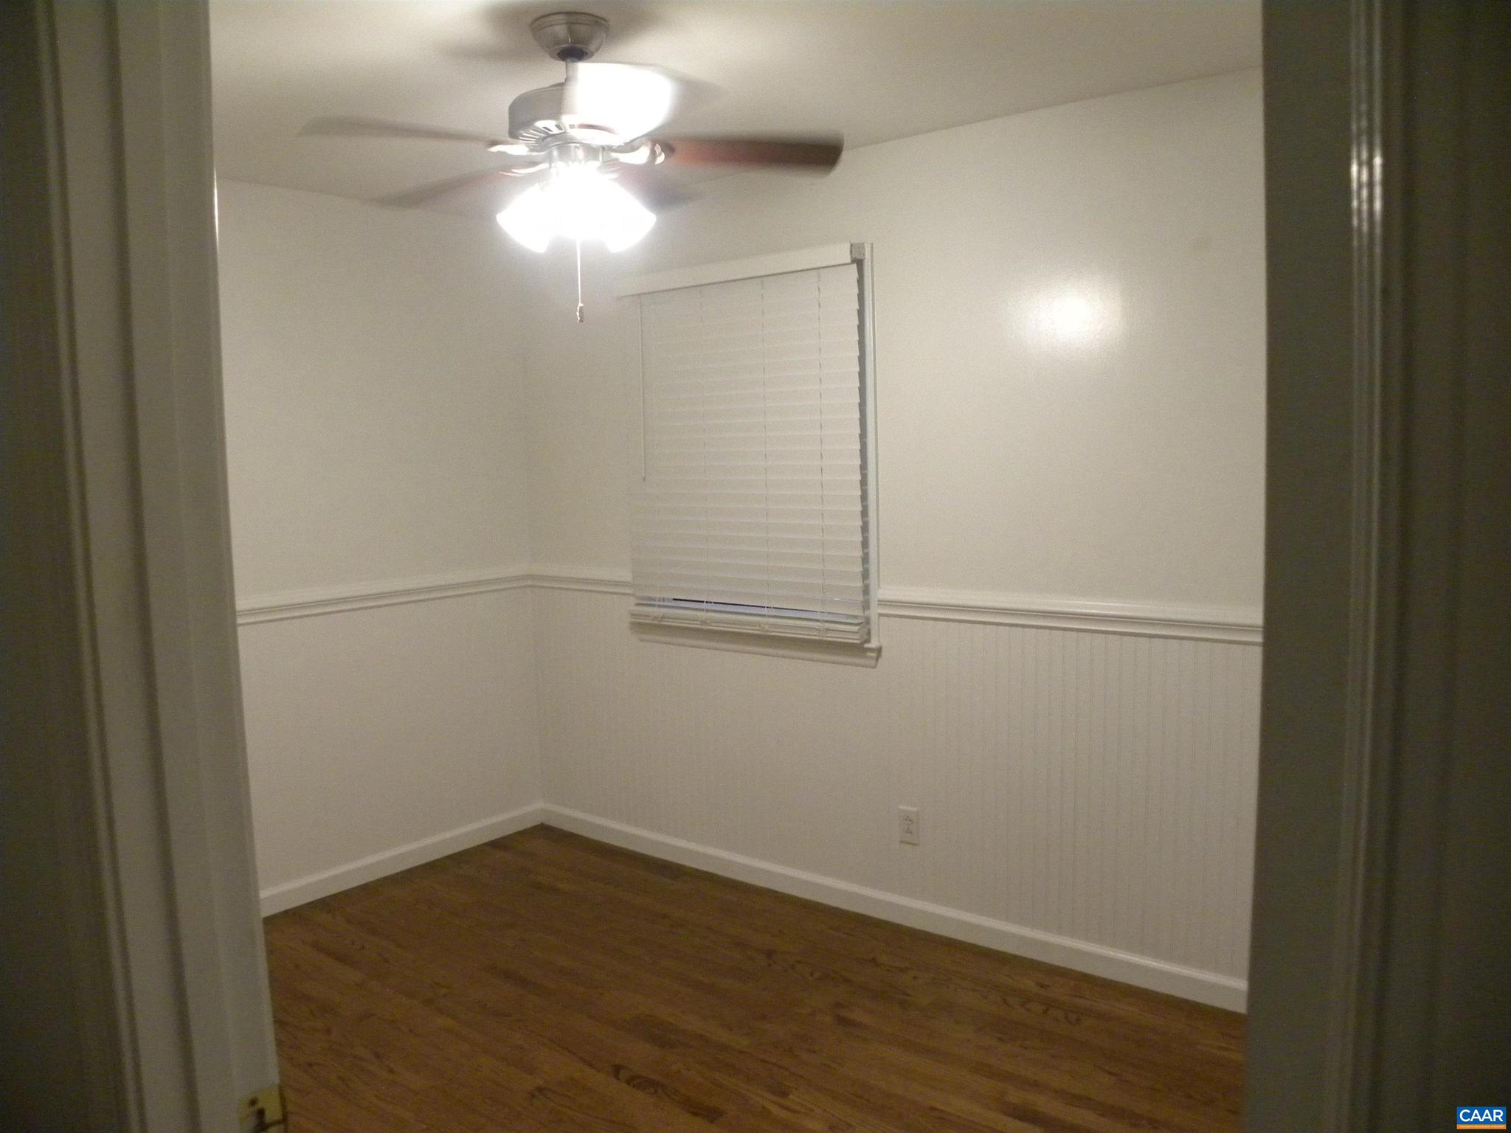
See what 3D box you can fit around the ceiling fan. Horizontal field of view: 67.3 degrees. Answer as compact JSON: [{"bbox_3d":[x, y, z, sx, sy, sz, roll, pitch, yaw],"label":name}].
[{"bbox_3d":[-0.355,-0.824,2.362,1.050,0.590,1.060,-1,5,0],"label":"ceiling fan"}]

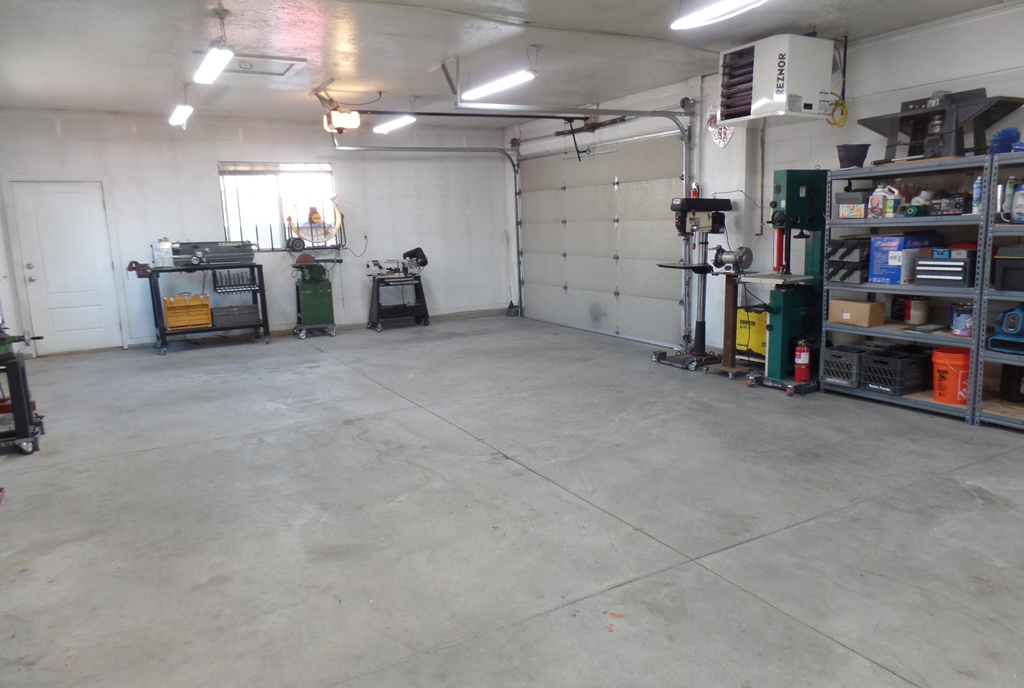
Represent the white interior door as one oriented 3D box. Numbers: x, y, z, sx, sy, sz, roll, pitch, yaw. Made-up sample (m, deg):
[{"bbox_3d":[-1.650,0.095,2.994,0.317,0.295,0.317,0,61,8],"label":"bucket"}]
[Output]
[{"bbox_3d":[-5.314,-0.903,8.175,0.920,2.040,0.060,-8,11,-29],"label":"white interior door"}]

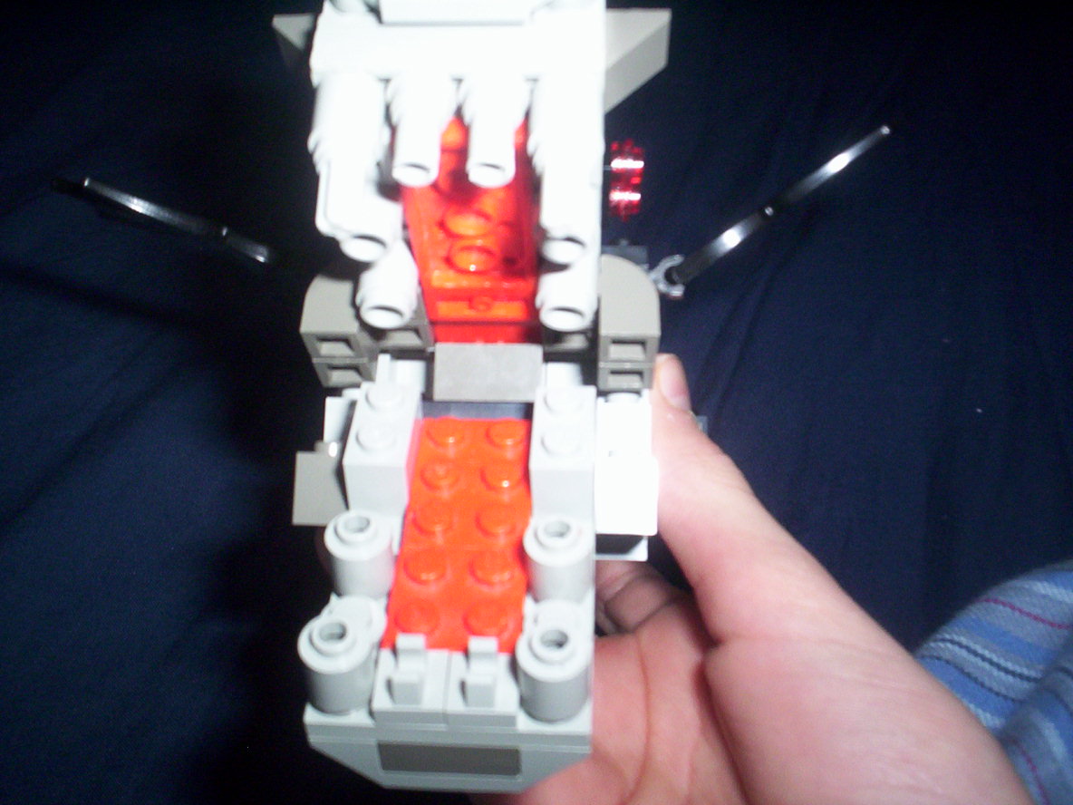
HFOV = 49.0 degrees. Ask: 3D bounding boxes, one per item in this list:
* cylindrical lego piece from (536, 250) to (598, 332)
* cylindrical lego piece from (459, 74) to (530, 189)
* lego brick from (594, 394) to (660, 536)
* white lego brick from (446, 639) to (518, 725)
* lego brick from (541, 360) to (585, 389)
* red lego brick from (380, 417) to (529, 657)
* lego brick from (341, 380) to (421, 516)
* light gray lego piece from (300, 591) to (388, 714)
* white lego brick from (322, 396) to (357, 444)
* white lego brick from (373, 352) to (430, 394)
[{"bbox_3d":[0.004,-0.015,0.157,0.008,0.008,0.010,1,65,2],"label":"cylindrical lego piece"},{"bbox_3d":[-0.005,-0.029,0.128,0.008,0.008,0.010,1,65,2],"label":"cylindrical lego piece"},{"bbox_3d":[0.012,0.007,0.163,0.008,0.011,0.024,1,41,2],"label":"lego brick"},{"bbox_3d":[-0.006,0.031,0.132,0.008,0.007,0.008,1,41,2],"label":"white lego brick"},{"bbox_3d":[0.004,-0.003,0.170,0.006,0.007,0.006,1,41,2],"label":"lego brick"},{"bbox_3d":[-0.009,0.016,0.151,0.016,0.005,0.040,1,41,2],"label":"red lego brick"},{"bbox_3d":[-0.020,0.006,0.158,0.008,0.011,0.016,1,41,2],"label":"lego brick"},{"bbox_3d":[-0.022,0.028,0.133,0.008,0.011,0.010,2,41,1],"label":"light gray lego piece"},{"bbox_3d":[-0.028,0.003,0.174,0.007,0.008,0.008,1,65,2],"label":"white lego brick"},{"bbox_3d":[-0.020,-0.003,0.175,0.008,0.008,0.009,1,65,2],"label":"white lego brick"}]

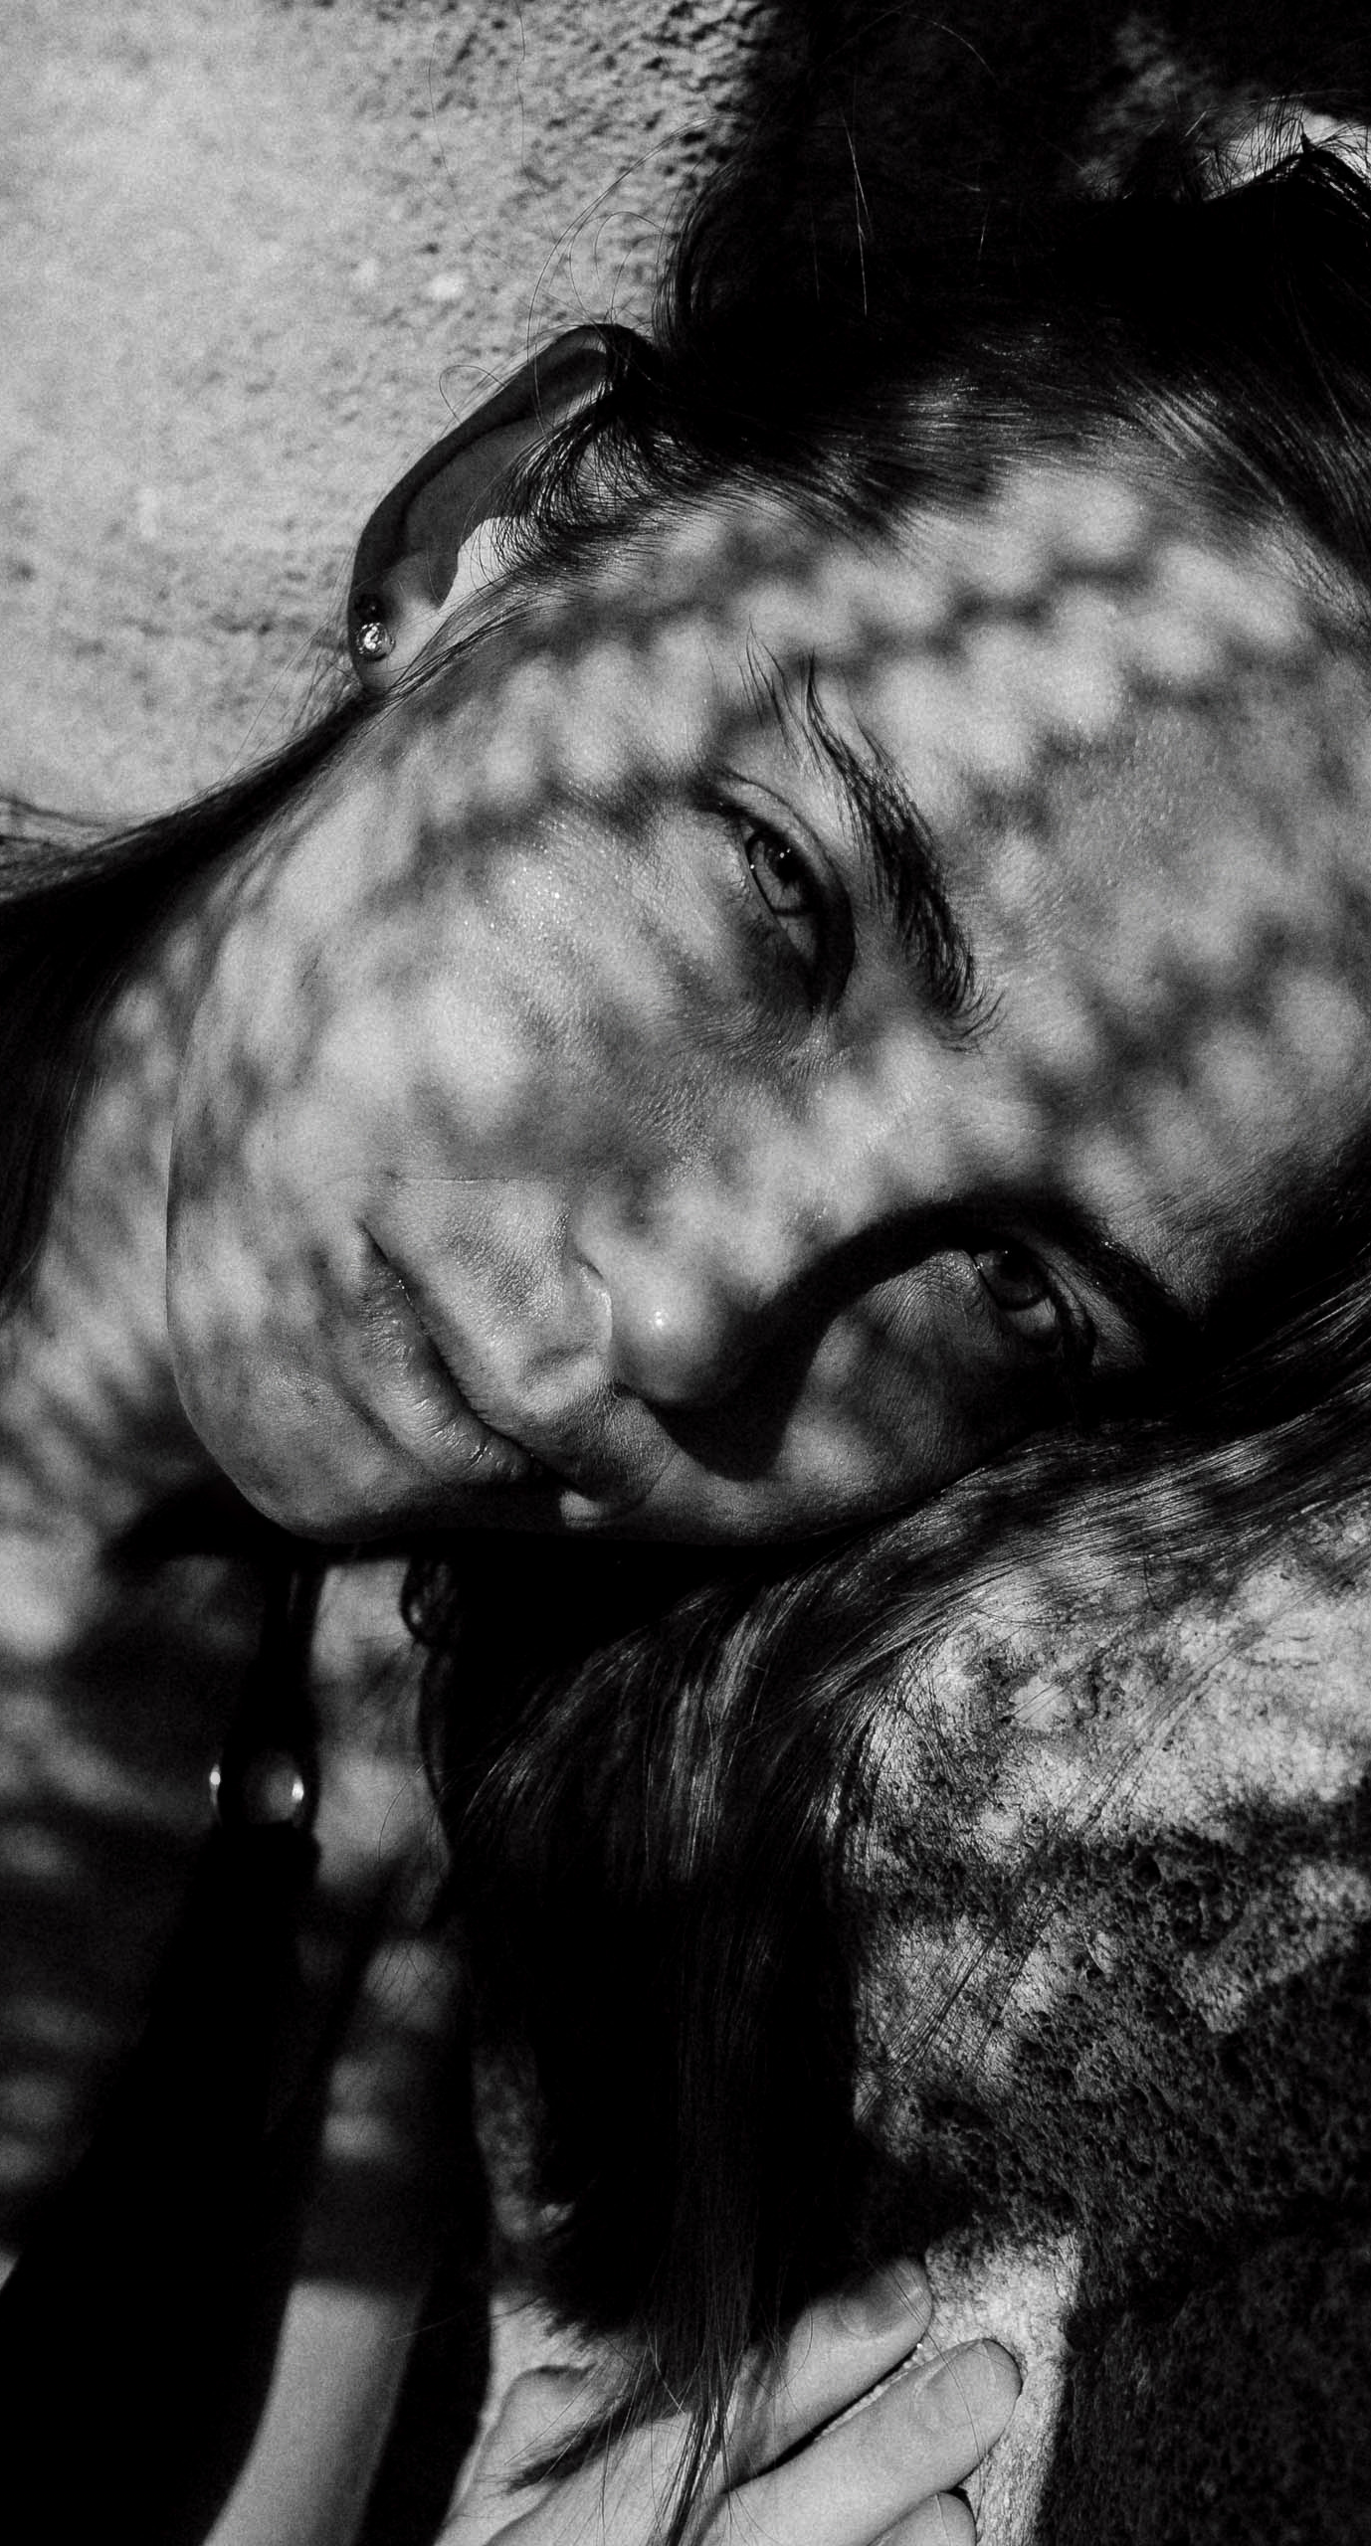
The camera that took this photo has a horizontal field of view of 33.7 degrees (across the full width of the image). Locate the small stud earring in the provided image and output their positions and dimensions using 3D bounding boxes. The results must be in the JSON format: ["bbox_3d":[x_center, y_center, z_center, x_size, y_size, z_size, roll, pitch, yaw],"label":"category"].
[{"bbox_3d":[-0.049,-0.102,0.357,0.006,0.010,0.004,0,-5,13],"label":"small stud earring"}]

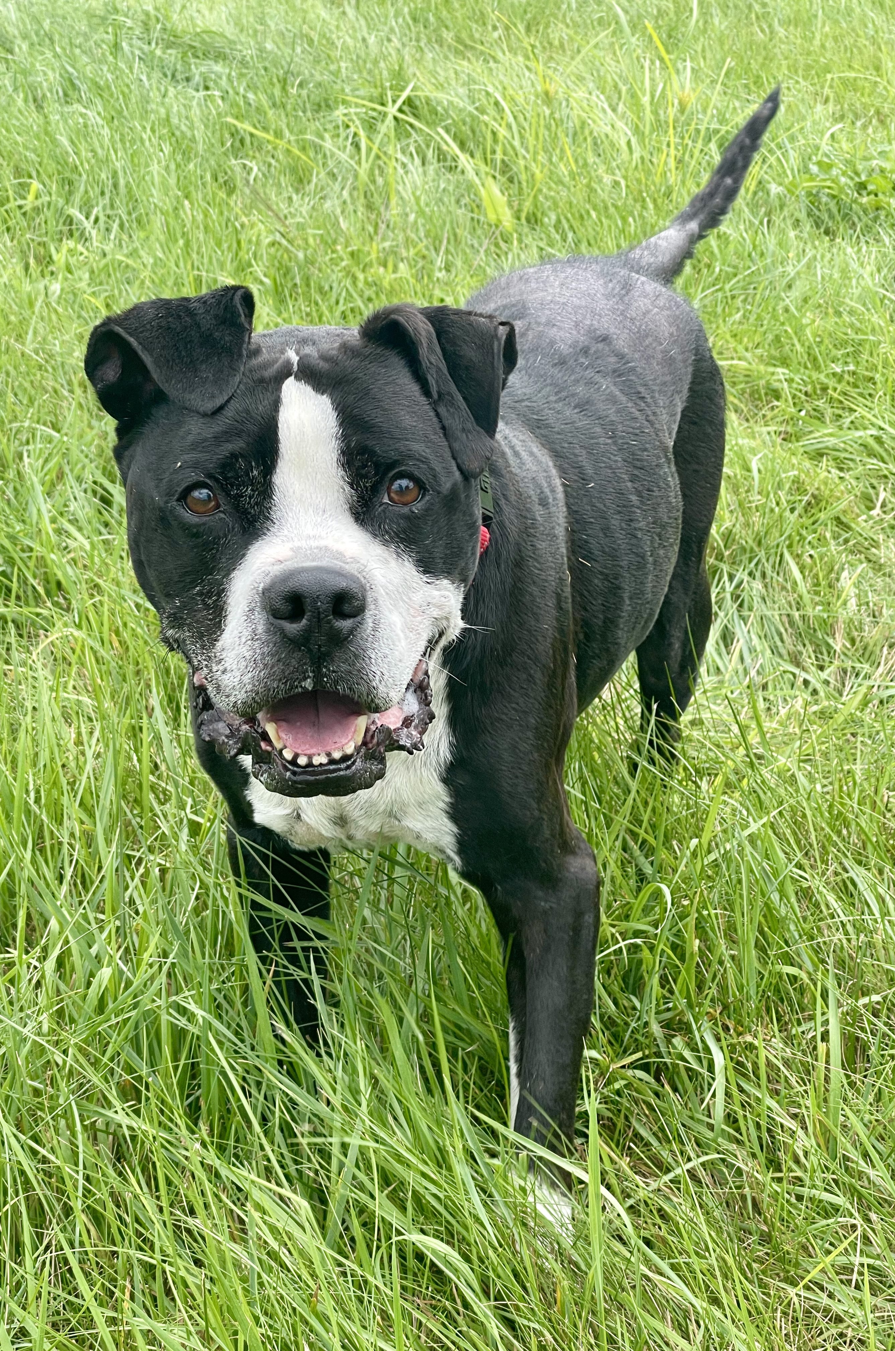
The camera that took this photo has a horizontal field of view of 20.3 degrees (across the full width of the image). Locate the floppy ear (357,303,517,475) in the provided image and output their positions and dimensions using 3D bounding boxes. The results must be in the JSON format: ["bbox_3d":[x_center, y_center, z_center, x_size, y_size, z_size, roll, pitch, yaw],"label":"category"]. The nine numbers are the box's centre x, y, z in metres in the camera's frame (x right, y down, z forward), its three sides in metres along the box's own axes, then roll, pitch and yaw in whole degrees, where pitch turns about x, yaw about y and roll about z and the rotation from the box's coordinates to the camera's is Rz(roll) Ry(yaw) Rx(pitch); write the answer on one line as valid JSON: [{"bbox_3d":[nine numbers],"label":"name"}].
[{"bbox_3d":[-0.004,-0.138,1.205,0.074,0.077,0.065,-5,17,-8],"label":"floppy ear"}]

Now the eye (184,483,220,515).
[{"bbox_3d":[-0.113,-0.081,1.150,0.017,0.015,0.011,-3,17,-1],"label":"eye"}]

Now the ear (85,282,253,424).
[{"bbox_3d":[-0.133,-0.153,1.195,0.080,0.064,0.060,-3,17,0],"label":"ear"}]

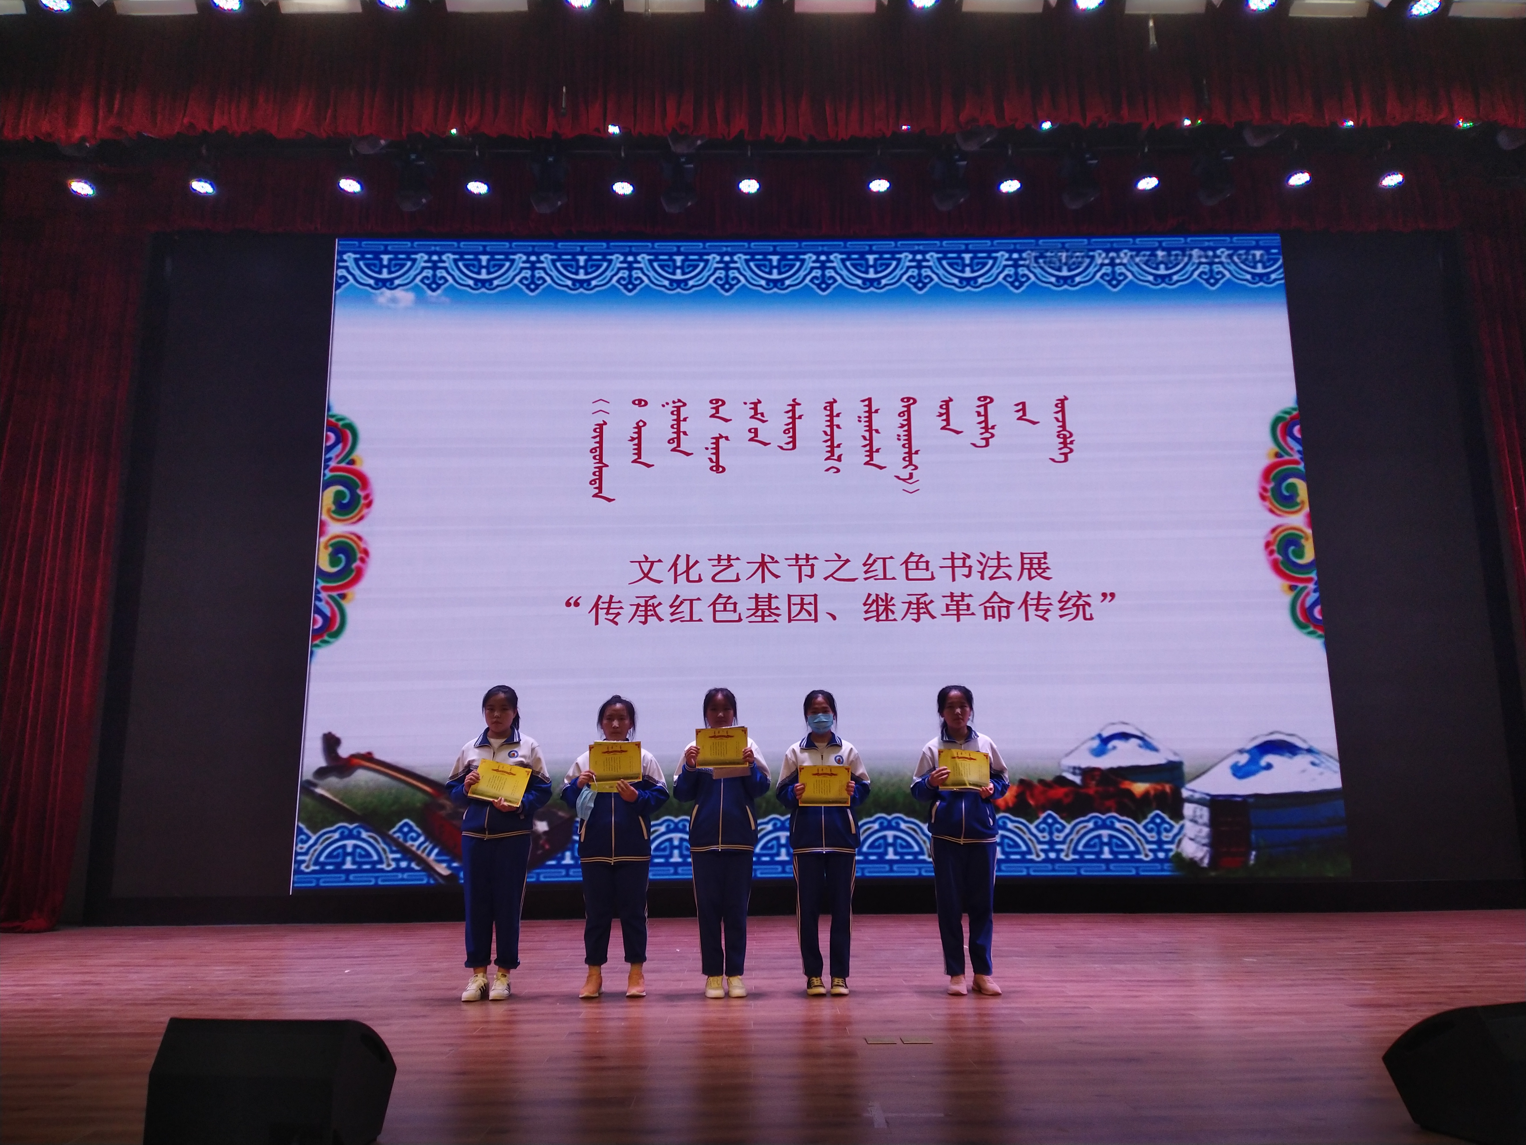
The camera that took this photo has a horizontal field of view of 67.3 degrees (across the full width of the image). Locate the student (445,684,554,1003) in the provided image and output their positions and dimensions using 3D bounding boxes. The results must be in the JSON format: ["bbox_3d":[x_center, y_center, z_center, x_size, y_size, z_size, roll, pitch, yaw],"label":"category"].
[{"bbox_3d":[-1.424,1.433,6.201,0.557,1.645,0.420,-2,-12,6],"label":"student"}]

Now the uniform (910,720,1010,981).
[{"bbox_3d":[1.056,1.455,6.052,0.522,1.295,0.340,0,-12,-1],"label":"uniform"}]

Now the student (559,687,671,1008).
[{"bbox_3d":[-0.795,1.440,6.097,0.564,1.584,0.380,0,-12,-1],"label":"student"}]

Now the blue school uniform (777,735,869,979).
[{"bbox_3d":[0.328,1.504,6.106,0.489,1.274,0.340,0,-12,-1],"label":"blue school uniform"}]

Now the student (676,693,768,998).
[{"bbox_3d":[-0.216,1.436,6.198,0.489,1.612,0.400,-1,-12,3],"label":"student"}]

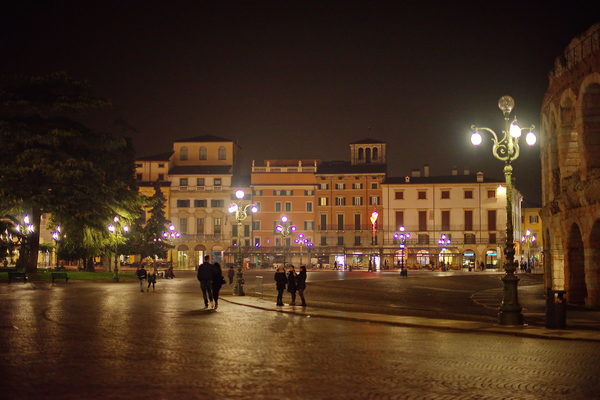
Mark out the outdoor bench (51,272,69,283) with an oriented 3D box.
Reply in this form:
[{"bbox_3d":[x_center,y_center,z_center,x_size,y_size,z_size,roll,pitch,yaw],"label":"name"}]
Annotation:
[{"bbox_3d":[-22.177,7.218,77.033,1.500,0.850,0.650,1,-5,-11],"label":"outdoor bench"}]

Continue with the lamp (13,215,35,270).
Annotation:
[{"bbox_3d":[-27.591,4.735,83.849,1.750,6.200,1.750,0,-4,0],"label":"lamp"}]

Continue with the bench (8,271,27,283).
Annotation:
[{"bbox_3d":[-26.086,7.237,77.033,1.600,0.850,0.650,1,-5,-11],"label":"bench"}]

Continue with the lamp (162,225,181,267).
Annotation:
[{"bbox_3d":[-16.352,6.363,106.696,1.750,6.200,1.750,0,-4,0],"label":"lamp"}]

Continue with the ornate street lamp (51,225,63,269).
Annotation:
[{"bbox_3d":[-30.851,6.363,106.696,1.650,6.200,1.650,0,-4,0],"label":"ornate street lamp"}]

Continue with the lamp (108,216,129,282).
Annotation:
[{"bbox_3d":[-17.181,4.691,79.123,1.750,6.200,1.750,0,-4,0],"label":"lamp"}]

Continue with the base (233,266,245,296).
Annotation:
[{"bbox_3d":[-3.514,4.719,48.705,0.700,1.750,0.700,0,-4,0],"label":"base"}]

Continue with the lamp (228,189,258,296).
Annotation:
[{"bbox_3d":[-3.385,2.501,48.879,1.750,6.200,1.750,0,-4,0],"label":"lamp"}]

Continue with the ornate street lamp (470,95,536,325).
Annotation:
[{"bbox_3d":[5.518,0.244,22.563,1.780,6.200,1.750,0,-4,0],"label":"ornate street lamp"}]

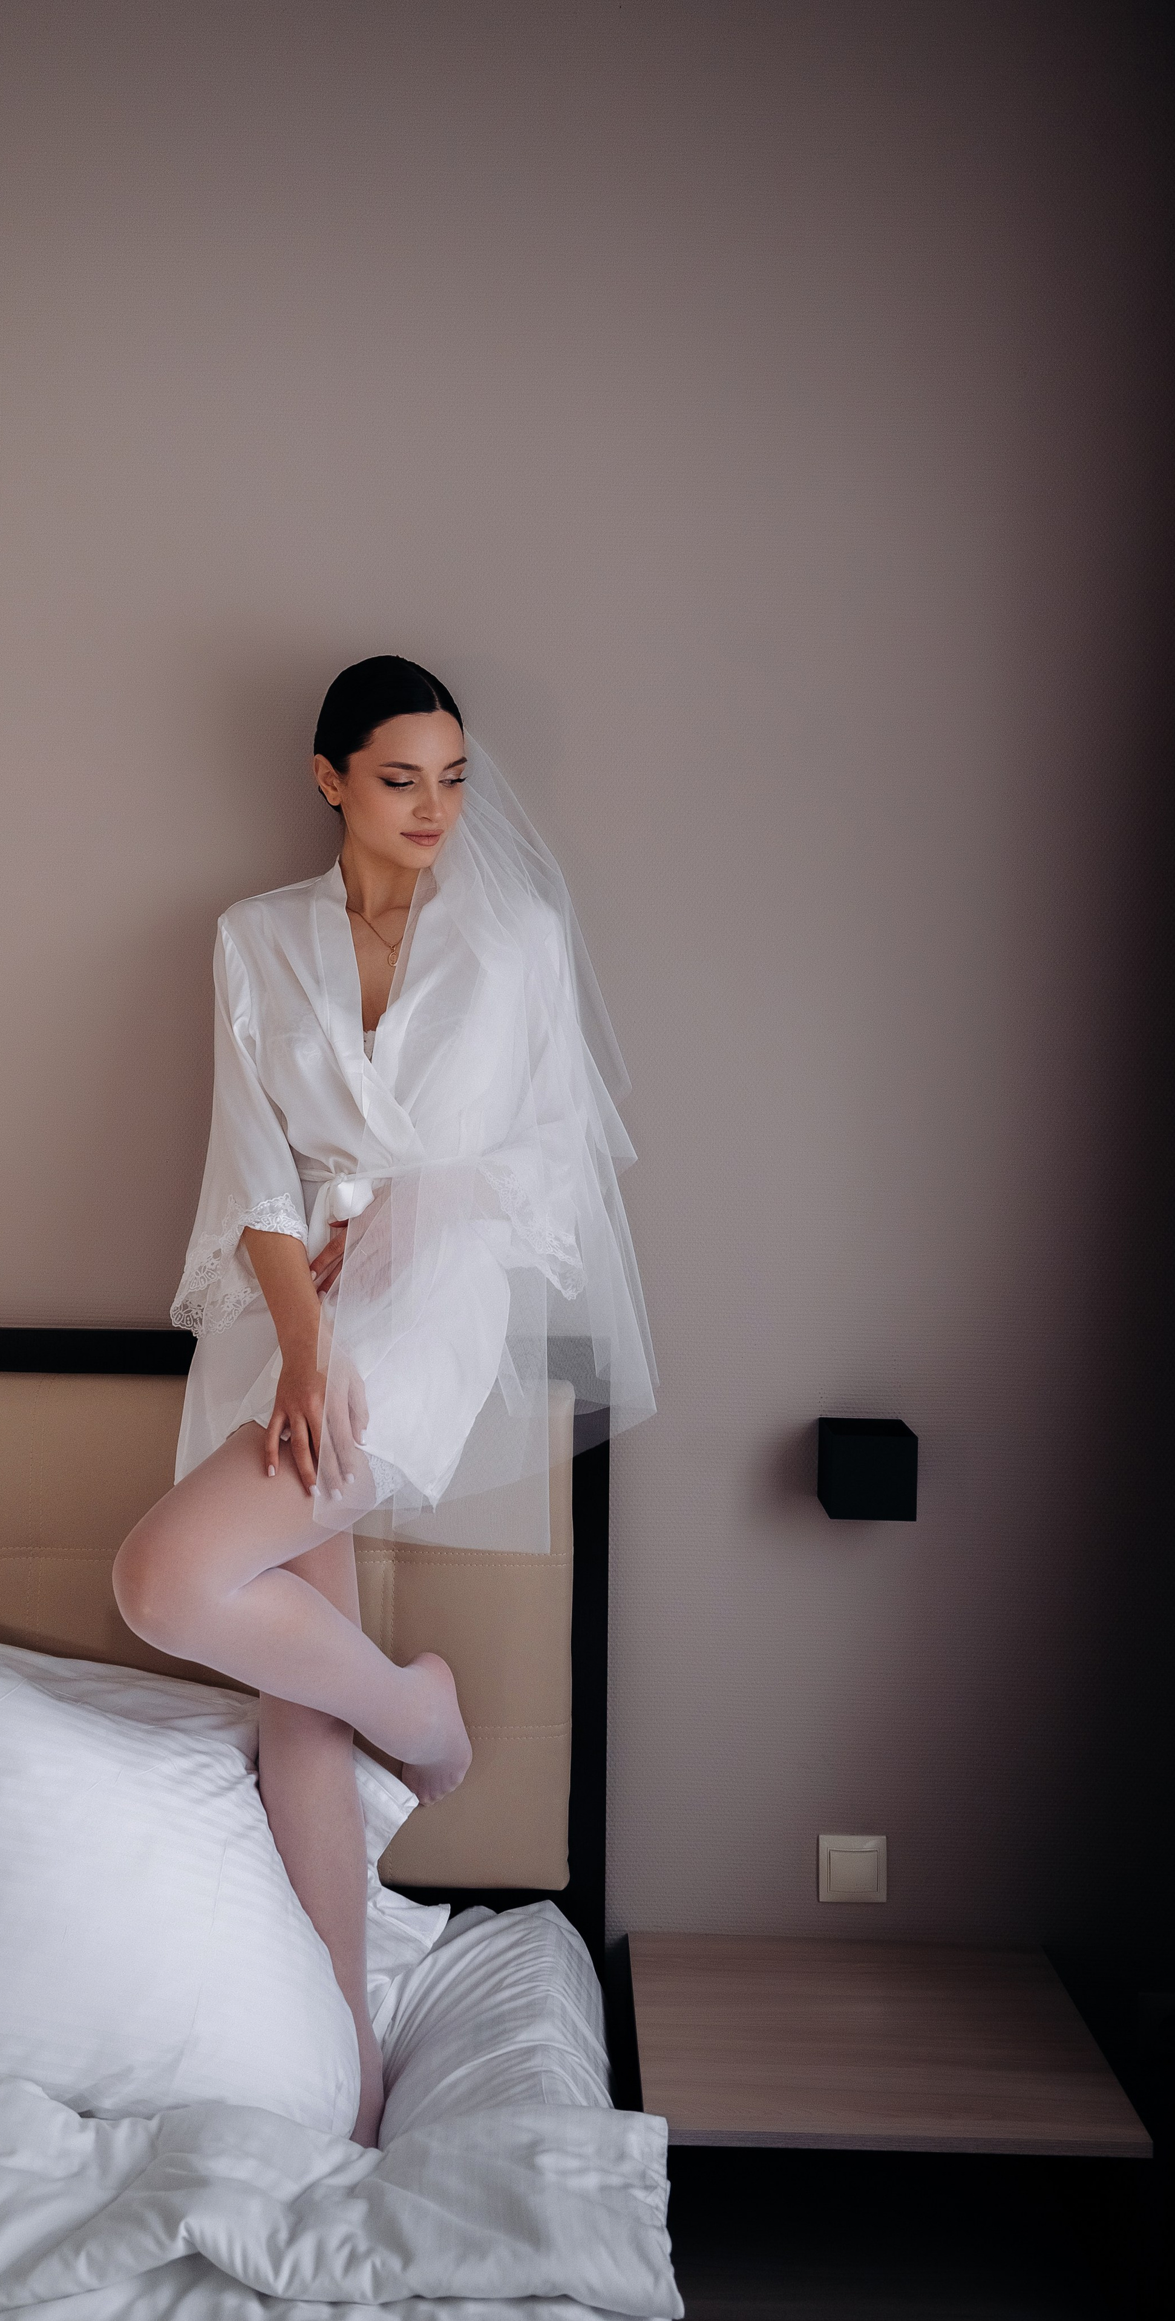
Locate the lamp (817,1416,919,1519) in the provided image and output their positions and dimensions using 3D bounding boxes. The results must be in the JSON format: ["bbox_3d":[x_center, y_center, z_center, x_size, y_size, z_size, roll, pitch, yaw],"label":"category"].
[{"bbox_3d":[0.339,0.373,1.871,0.100,0.100,0.100,1,2,0],"label":"lamp"}]

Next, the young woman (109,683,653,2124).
[{"bbox_3d":[-0.195,0.250,1.640,0.520,1.640,0.460,1,2,1],"label":"young woman"}]

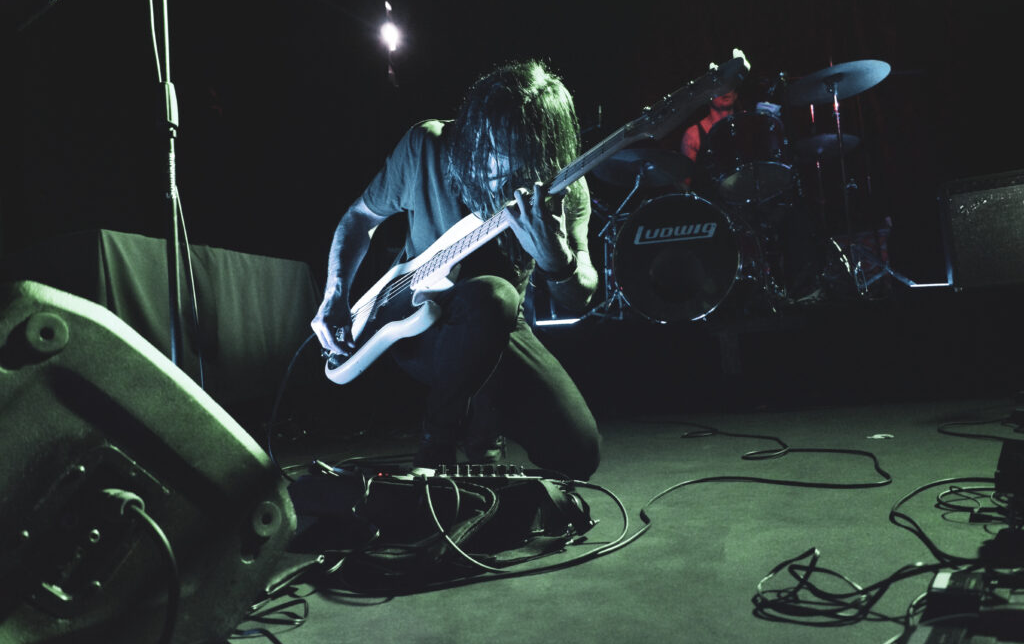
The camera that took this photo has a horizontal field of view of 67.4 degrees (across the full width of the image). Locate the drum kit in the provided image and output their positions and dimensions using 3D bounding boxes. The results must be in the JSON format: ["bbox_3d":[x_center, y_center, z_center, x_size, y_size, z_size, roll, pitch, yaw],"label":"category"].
[{"bbox_3d":[1.110,-0.620,3.970,1.600,1.250,1.350,-5,-2,25],"label":"drum kit"}]

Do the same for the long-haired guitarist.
[{"bbox_3d":[-0.150,-0.065,1.850,0.660,0.940,0.820,-3,-2,-12],"label":"long-haired guitarist"}]

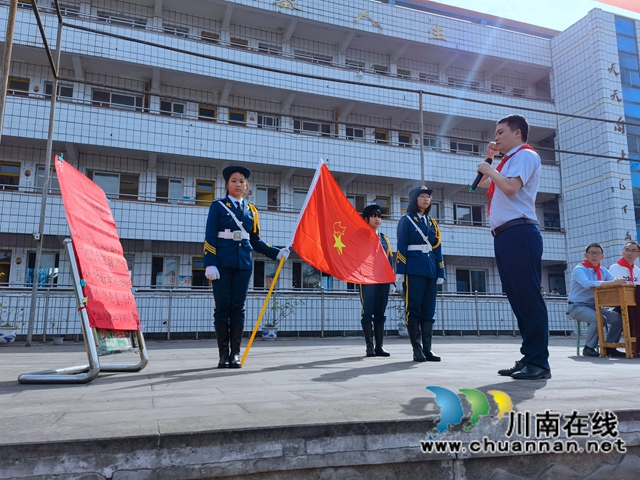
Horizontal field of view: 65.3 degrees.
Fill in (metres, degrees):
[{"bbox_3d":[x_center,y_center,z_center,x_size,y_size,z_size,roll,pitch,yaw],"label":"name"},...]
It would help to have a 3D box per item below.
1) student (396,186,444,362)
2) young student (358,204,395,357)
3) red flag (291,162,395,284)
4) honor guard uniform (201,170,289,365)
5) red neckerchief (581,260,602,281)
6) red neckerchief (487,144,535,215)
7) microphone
[{"bbox_3d":[0.925,0.283,4.585,0.460,1.600,0.300,4,-10,-25],"label":"student"},{"bbox_3d":[0.565,0.397,5.285,0.450,1.600,0.290,4,-10,-25],"label":"young student"},{"bbox_3d":[0.245,-0.149,4.534,1.100,1.020,0.300,6,-11,-33],"label":"red flag"},{"bbox_3d":[-0.605,0.186,4.023,0.660,1.600,0.360,4,-10,-22],"label":"honor guard uniform"},{"bbox_3d":[2.760,0.315,5.066,0.200,0.220,0.150,7,-12,-37],"label":"red neckerchief"},{"bbox_3d":[1.288,-0.400,3.359,0.300,0.450,0.210,0,-9,-3],"label":"red neckerchief"},{"bbox_3d":[1.072,-0.428,3.313,0.052,0.260,0.052,33,-4,5],"label":"microphone"}]

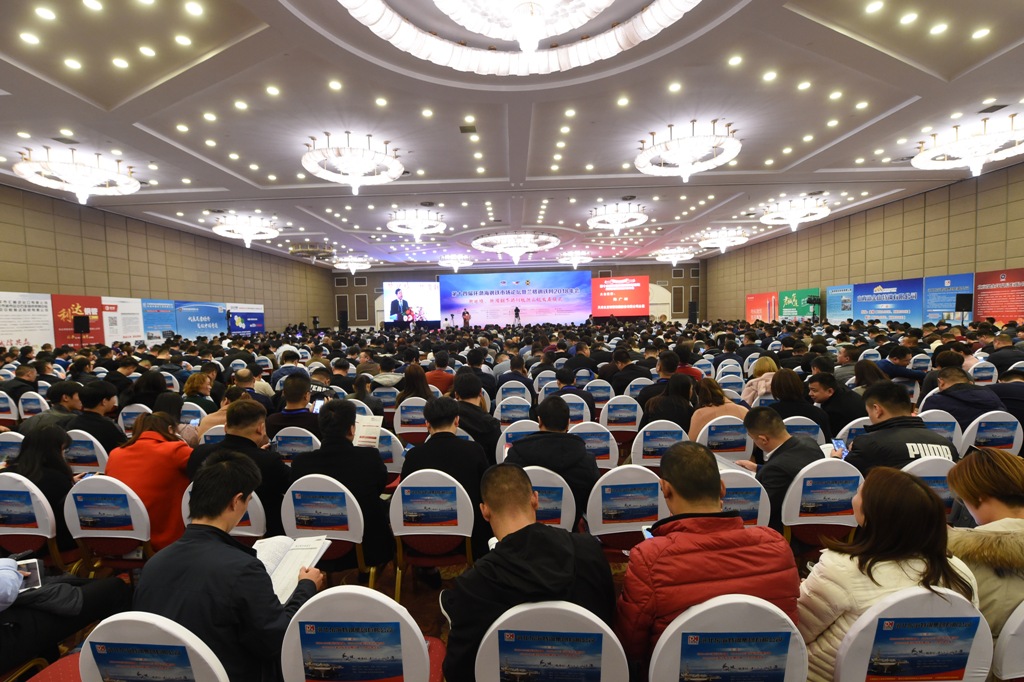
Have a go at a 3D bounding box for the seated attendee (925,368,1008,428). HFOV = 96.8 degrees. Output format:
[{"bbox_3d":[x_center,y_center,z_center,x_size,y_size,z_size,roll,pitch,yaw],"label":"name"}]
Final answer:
[{"bbox_3d":[3.551,0.831,3.828,0.560,1.230,0.800,-2,3,-5],"label":"seated attendee"}]

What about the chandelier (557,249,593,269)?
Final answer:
[{"bbox_3d":[4.867,-6.180,34.705,2.650,1.420,2.650,-2,3,0],"label":"chandelier"}]

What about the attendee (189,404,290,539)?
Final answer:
[{"bbox_3d":[-1.574,1.000,2.824,0.580,1.280,0.750,-1,3,8],"label":"attendee"}]

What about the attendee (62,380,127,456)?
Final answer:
[{"bbox_3d":[-3.450,0.972,4.008,0.500,1.297,0.730,-1,3,8],"label":"attendee"}]

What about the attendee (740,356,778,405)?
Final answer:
[{"bbox_3d":[2.503,0.787,4.779,0.480,1.265,0.730,-1,3,2],"label":"attendee"}]

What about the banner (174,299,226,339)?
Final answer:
[{"bbox_3d":[-16.443,-0.551,24.352,0.100,2.980,4.000,-2,3,0],"label":"banner"}]

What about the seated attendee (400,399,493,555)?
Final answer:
[{"bbox_3d":[-0.376,0.954,2.845,0.510,1.285,0.680,-2,3,0],"label":"seated attendee"}]

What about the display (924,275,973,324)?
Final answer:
[{"bbox_3d":[17.392,-1.138,18.178,0.100,2.940,2.000,-2,3,0],"label":"display"}]

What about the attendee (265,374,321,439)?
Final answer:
[{"bbox_3d":[-1.698,0.933,3.913,0.540,1.310,0.750,-1,3,3],"label":"attendee"}]

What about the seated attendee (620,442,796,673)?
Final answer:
[{"bbox_3d":[0.600,0.971,1.681,0.580,1.300,0.780,-2,3,-3],"label":"seated attendee"}]

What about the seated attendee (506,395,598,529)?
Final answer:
[{"bbox_3d":[0.235,0.947,2.811,0.550,1.290,0.750,-2,3,0],"label":"seated attendee"}]

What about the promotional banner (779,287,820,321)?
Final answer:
[{"bbox_3d":[17.900,-1.675,28.476,0.100,2.970,3.990,-2,3,0],"label":"promotional banner"}]

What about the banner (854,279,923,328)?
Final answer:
[{"bbox_3d":[17.860,-1.333,21.785,0.100,2.970,4.040,-2,3,0],"label":"banner"}]

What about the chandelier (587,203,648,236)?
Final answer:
[{"bbox_3d":[5.092,-5.686,22.009,2.980,1.220,2.980,-2,3,0],"label":"chandelier"}]

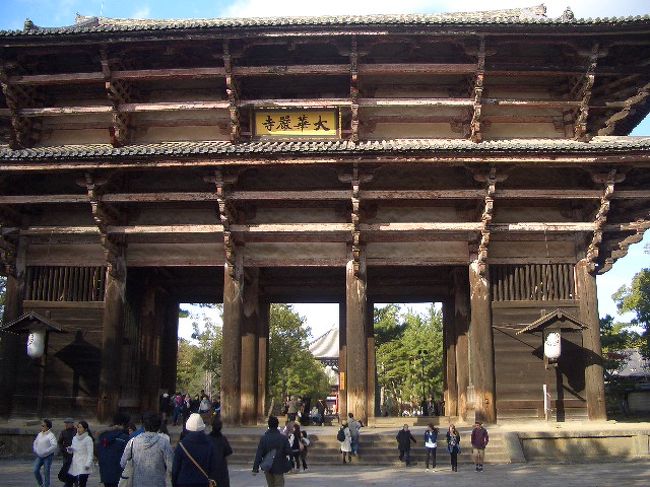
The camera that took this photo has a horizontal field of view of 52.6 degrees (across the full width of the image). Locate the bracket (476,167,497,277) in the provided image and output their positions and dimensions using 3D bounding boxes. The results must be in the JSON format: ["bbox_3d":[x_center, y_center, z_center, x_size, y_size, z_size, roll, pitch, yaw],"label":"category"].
[{"bbox_3d":[7.415,-0.864,29.753,0.500,3.950,3.700,0,-13,1],"label":"bracket"}]

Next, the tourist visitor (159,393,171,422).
[{"bbox_3d":[-8.917,9.139,36.500,0.500,1.630,0.360,0,-14,2],"label":"tourist visitor"}]

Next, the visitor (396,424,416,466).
[{"bbox_3d":[3.101,7.686,25.000,0.660,1.600,0.420,-1,-12,3],"label":"visitor"}]

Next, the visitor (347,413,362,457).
[{"bbox_3d":[1.136,7.355,25.300,0.500,1.650,0.480,-13,-19,43],"label":"visitor"}]

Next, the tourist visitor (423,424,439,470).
[{"bbox_3d":[3.758,7.266,23.400,0.500,1.640,0.380,0,-14,0],"label":"tourist visitor"}]

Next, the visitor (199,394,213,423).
[{"bbox_3d":[-6.093,8.439,33.500,0.500,1.500,0.360,0,-12,0],"label":"visitor"}]

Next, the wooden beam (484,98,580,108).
[{"bbox_3d":[10.049,-6.813,31.972,4.900,0.400,0.400,0,-14,2],"label":"wooden beam"}]

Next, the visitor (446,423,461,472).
[{"bbox_3d":[4.577,7.301,23.400,0.480,1.640,0.360,-1,-14,6],"label":"visitor"}]

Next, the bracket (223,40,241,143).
[{"bbox_3d":[-4.435,-7.124,31.219,0.500,3.600,3.800,0,-13,1],"label":"bracket"}]

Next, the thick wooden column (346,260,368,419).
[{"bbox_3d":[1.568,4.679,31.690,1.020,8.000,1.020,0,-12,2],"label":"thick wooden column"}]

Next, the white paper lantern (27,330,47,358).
[{"bbox_3d":[-13.011,4.573,29.600,0.800,1.230,0.800,0,-12,2],"label":"white paper lantern"}]

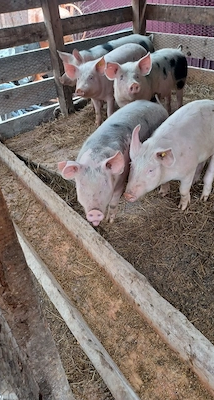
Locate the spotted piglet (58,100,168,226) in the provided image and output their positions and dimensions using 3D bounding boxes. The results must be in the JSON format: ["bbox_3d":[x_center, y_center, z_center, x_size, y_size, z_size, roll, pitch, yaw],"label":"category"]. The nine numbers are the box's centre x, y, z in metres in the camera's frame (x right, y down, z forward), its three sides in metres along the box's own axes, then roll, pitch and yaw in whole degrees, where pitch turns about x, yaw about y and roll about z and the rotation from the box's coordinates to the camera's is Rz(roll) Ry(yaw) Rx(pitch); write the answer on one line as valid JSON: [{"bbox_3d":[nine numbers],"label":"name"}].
[{"bbox_3d":[0.117,-0.248,1.829,0.282,0.540,0.852,17,42,23],"label":"spotted piglet"}]

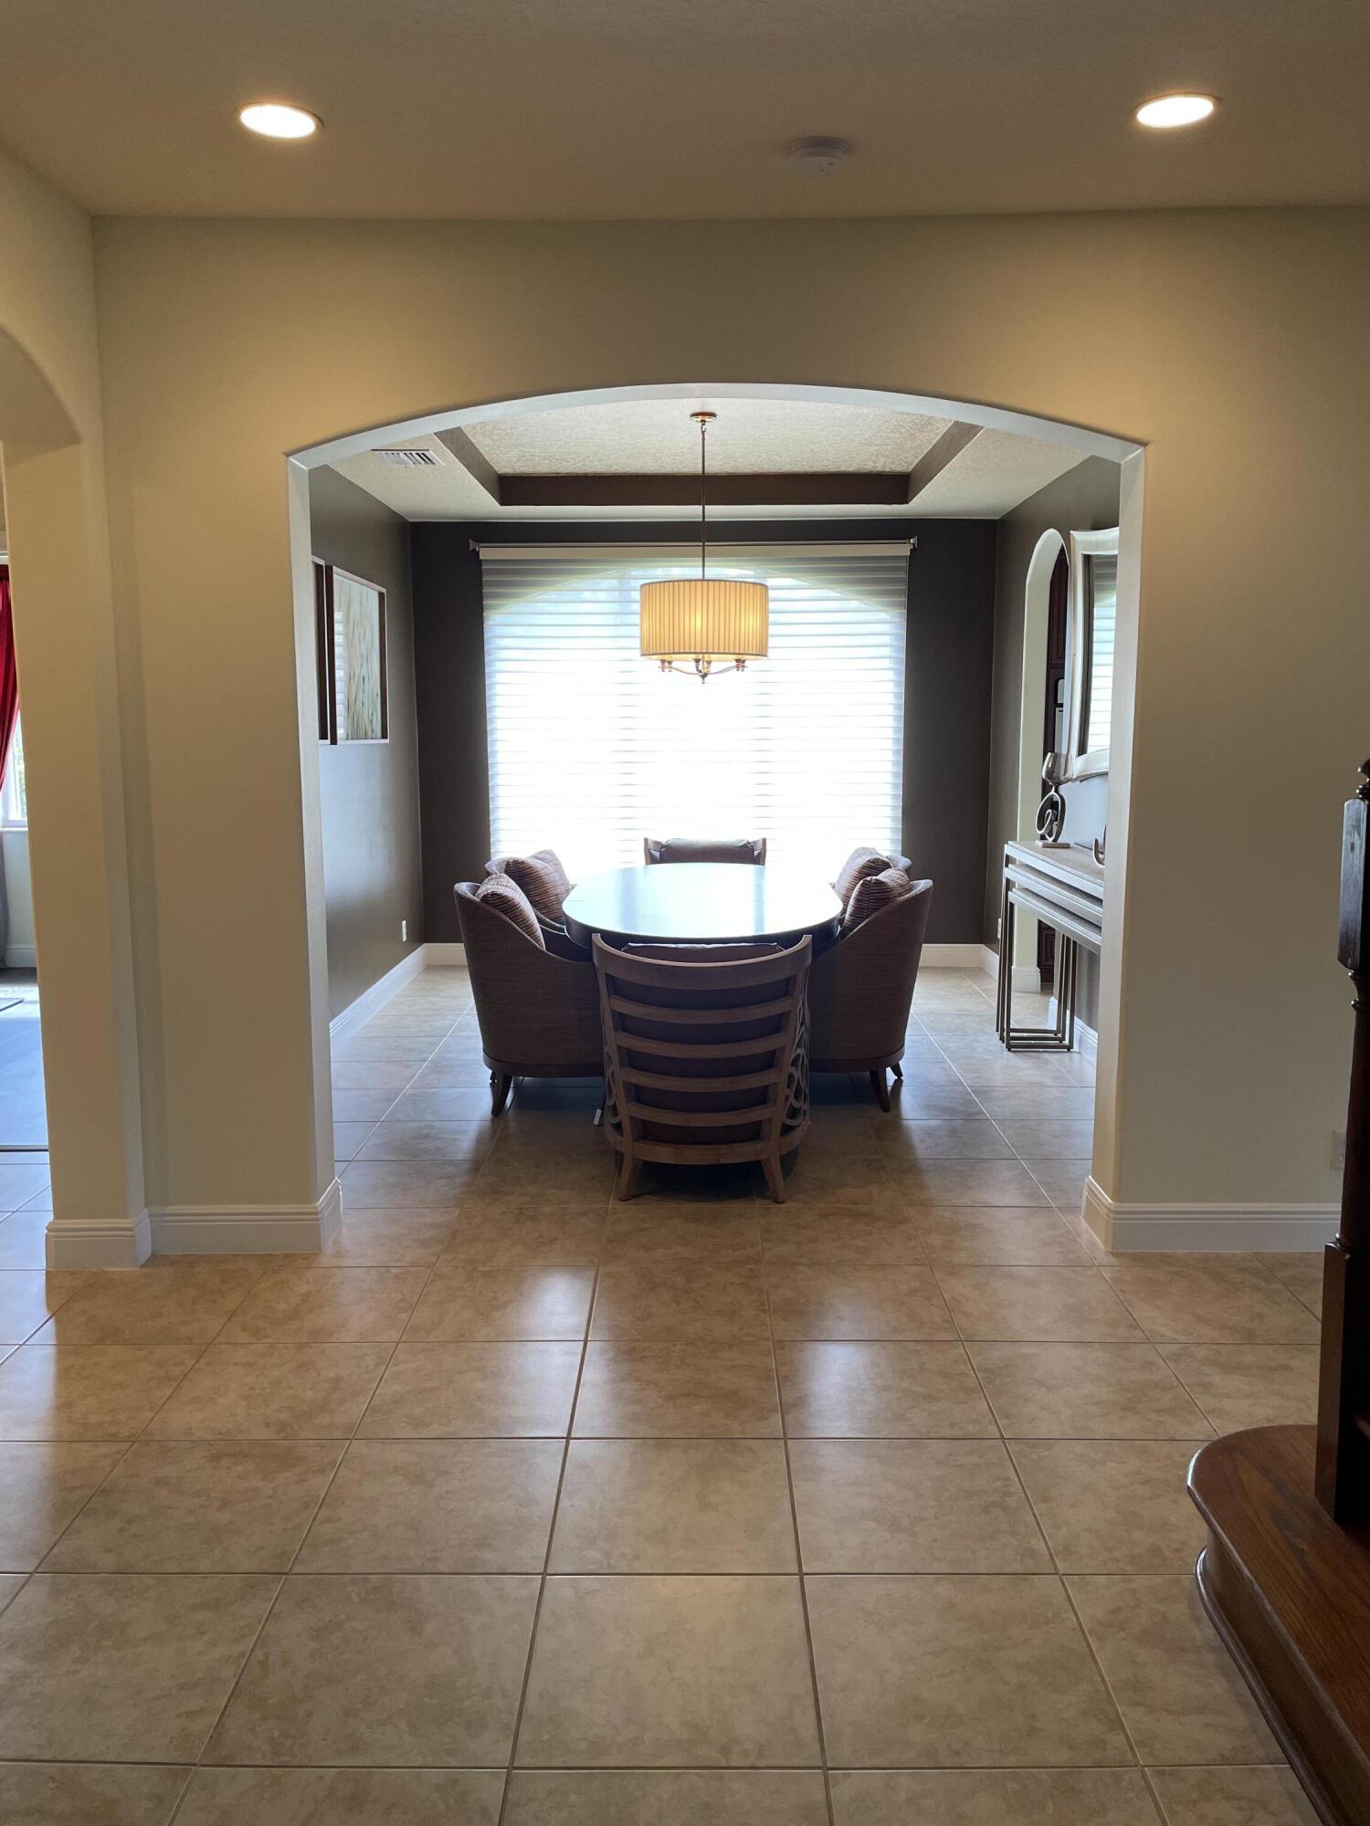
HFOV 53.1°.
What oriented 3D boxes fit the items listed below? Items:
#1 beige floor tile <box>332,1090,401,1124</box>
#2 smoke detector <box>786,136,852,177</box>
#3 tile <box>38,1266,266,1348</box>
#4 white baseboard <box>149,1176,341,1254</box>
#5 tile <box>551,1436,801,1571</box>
[{"bbox_3d":[-1.378,0.763,5.395,0.455,0.012,0.451,0,8,0],"label":"beige floor tile"},{"bbox_3d":[0.298,-1.679,3.060,0.137,0.050,0.137,0,8,1],"label":"smoke detector"},{"bbox_3d":[-1.392,1.030,3.595,0.455,0.012,0.451,0,8,0],"label":"tile"},{"bbox_3d":[-1.289,0.895,4.055,0.504,0.143,0.245,0,8,0],"label":"white baseboard"},{"bbox_3d":[-0.018,1.141,2.651,0.450,0.010,0.450,0,8,1],"label":"tile"}]

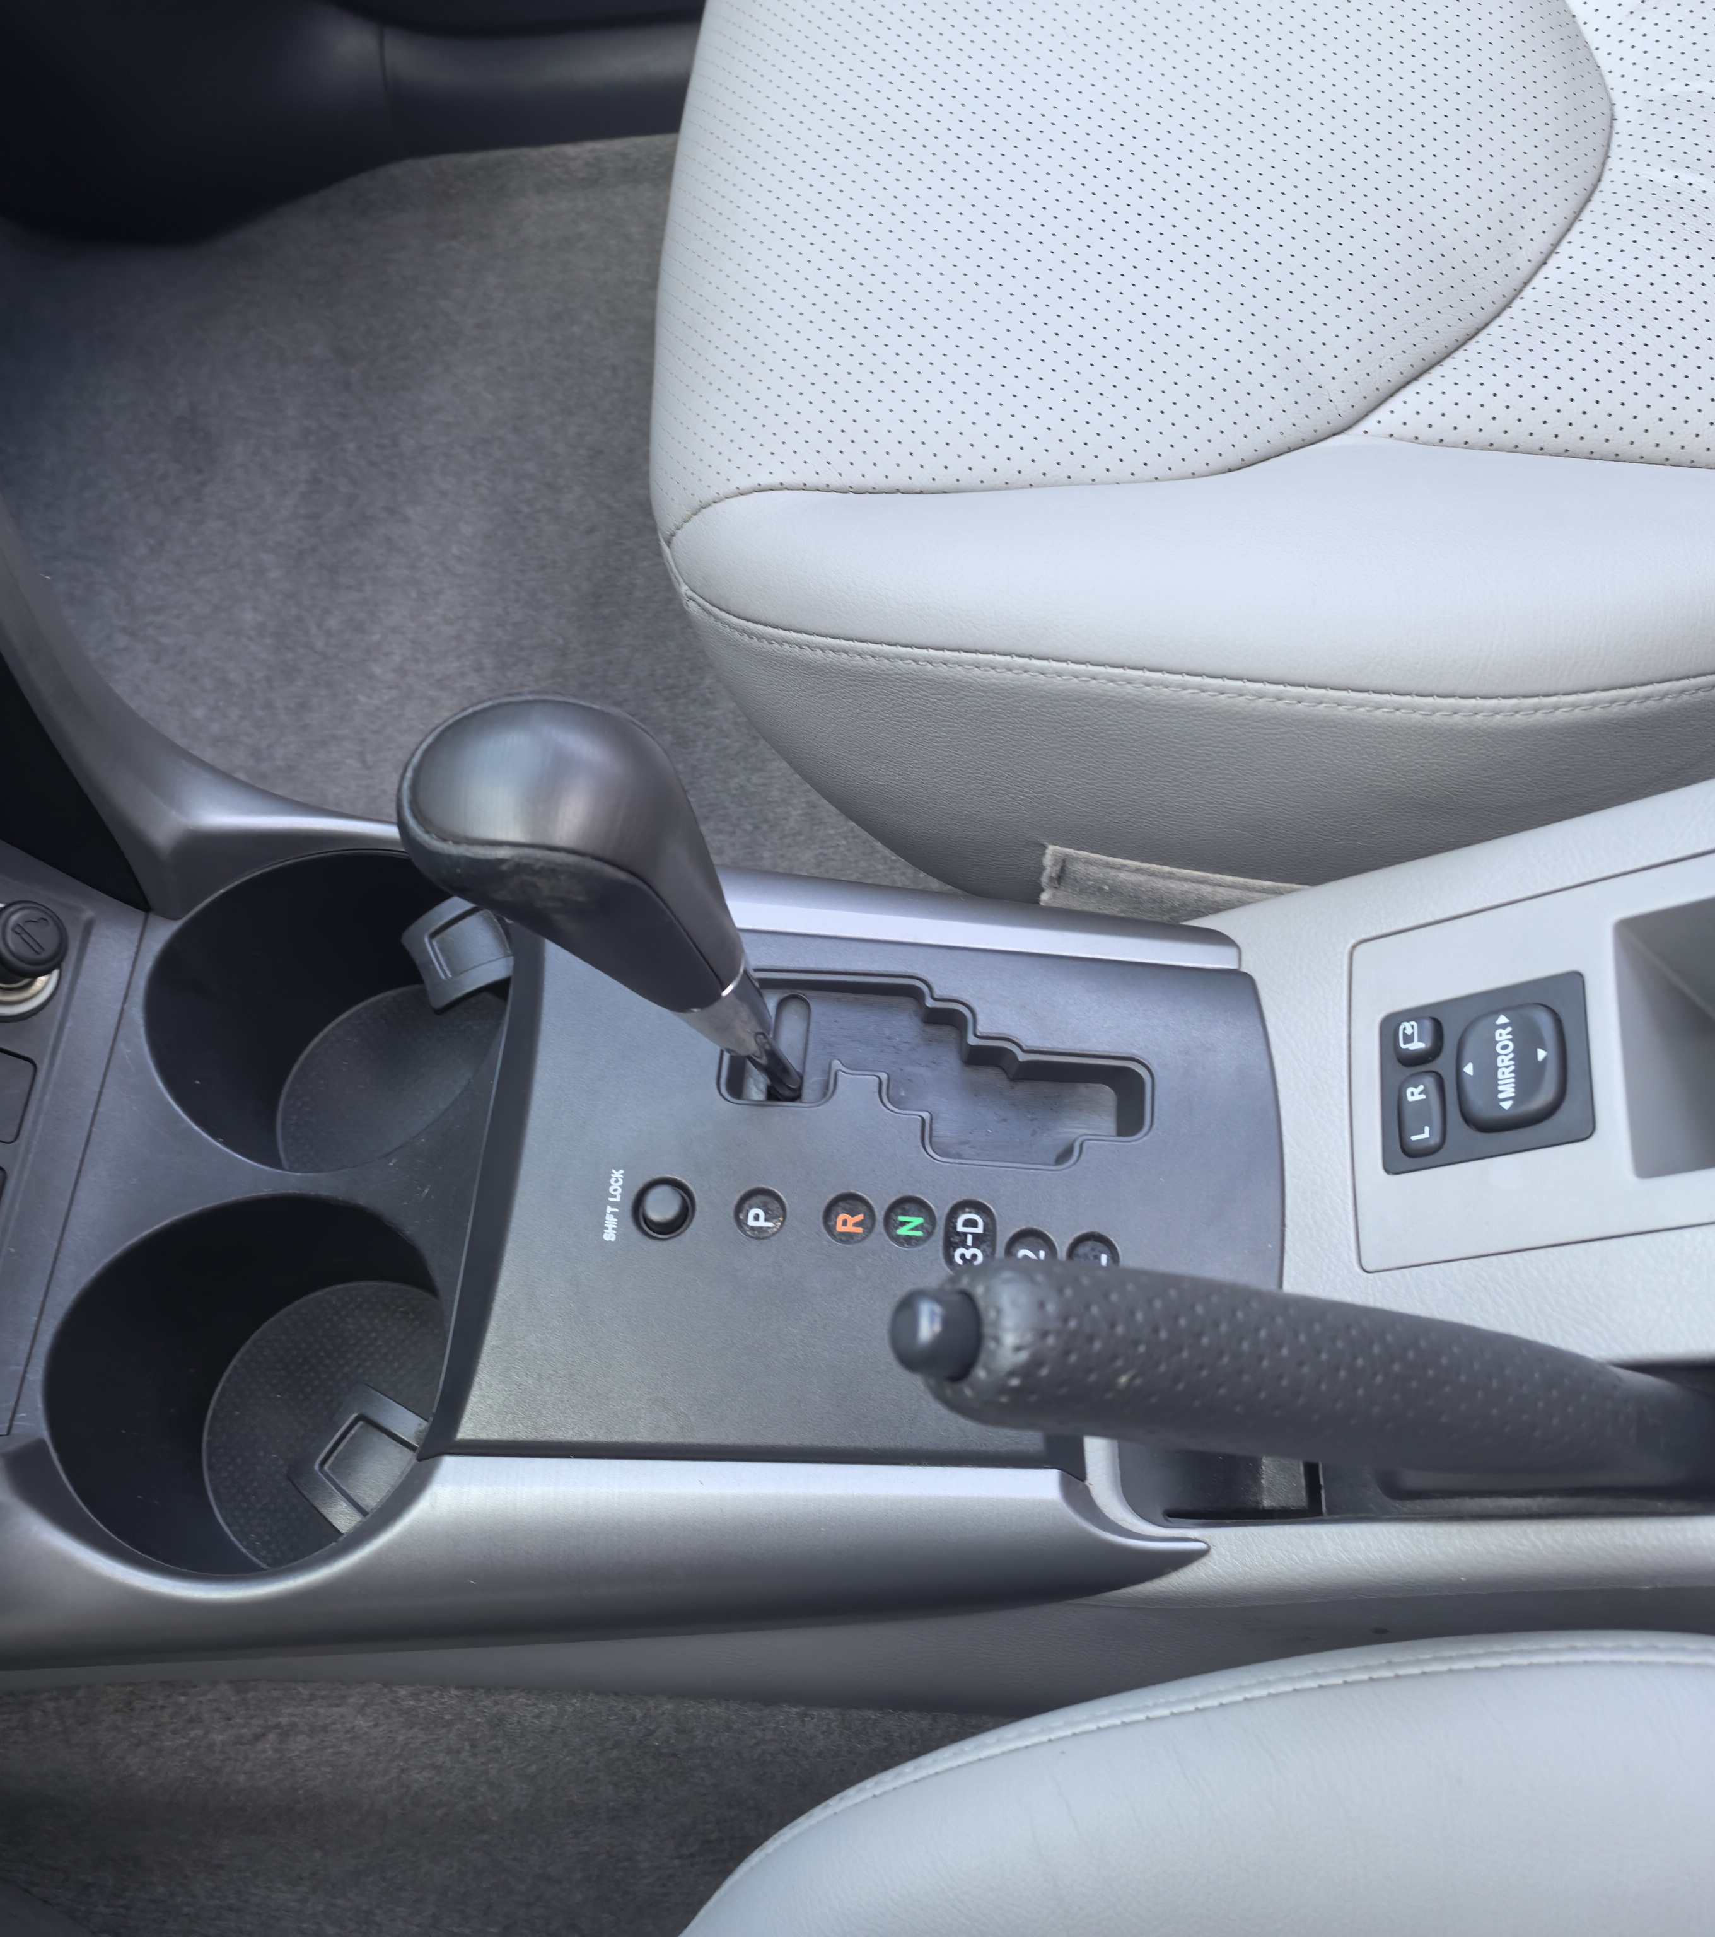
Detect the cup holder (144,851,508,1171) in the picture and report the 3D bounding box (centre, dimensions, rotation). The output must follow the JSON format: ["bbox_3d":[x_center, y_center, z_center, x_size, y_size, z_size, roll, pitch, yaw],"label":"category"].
[{"bbox_3d":[-0.132,0.026,0.551,0.091,0.079,0.091,3,66,7],"label":"cup holder"}]

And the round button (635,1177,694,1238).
[{"bbox_3d":[-0.045,0.057,0.474,0.014,0.006,0.014,-1,66,2],"label":"round button"}]

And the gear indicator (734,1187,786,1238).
[{"bbox_3d":[-0.023,0.058,0.473,0.012,0.003,0.012,4,66,4],"label":"gear indicator"}]

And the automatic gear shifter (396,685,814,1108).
[{"bbox_3d":[-0.043,-0.005,0.435,0.057,0.135,0.049,-6,57,21],"label":"automatic gear shifter"}]

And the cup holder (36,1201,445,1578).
[{"bbox_3d":[-0.141,0.110,0.512,0.091,0.079,0.091,3,66,7],"label":"cup holder"}]

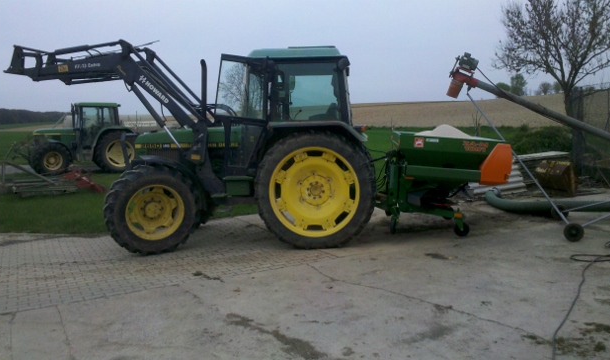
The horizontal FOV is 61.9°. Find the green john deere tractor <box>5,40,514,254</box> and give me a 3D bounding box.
[{"bbox_3d":[-0.740,-0.530,7.600,6.800,2.820,2.100,-1,6,5],"label":"green john deere tractor"}]

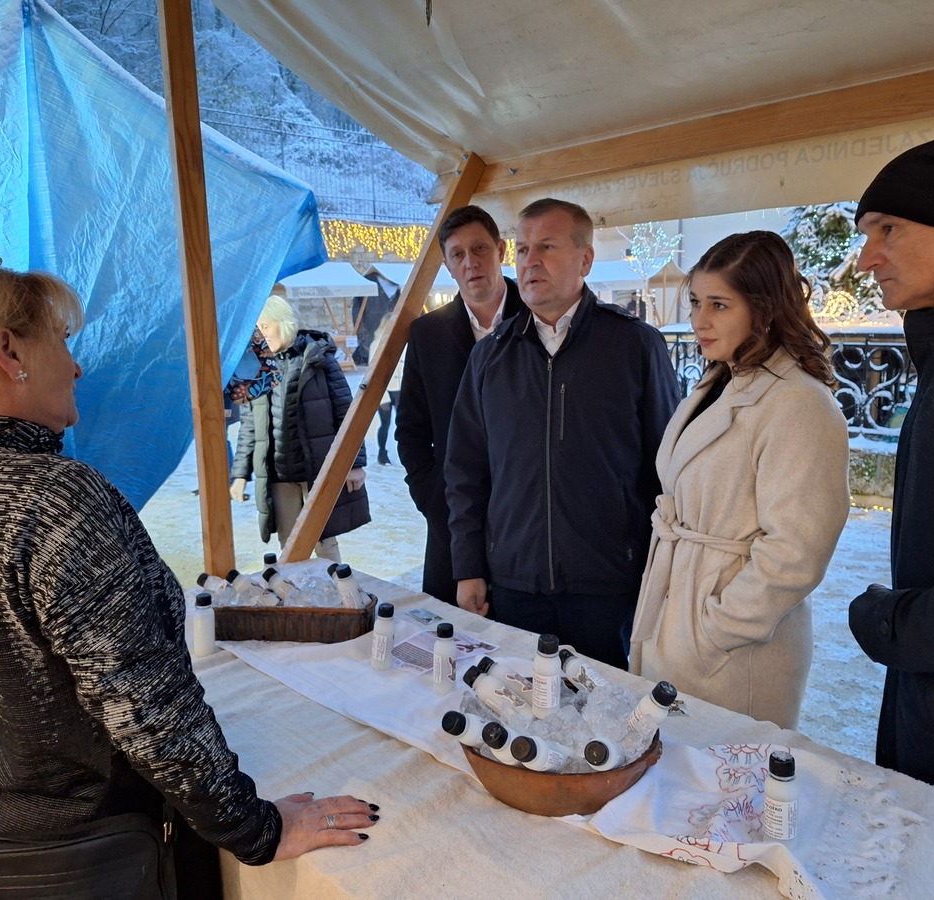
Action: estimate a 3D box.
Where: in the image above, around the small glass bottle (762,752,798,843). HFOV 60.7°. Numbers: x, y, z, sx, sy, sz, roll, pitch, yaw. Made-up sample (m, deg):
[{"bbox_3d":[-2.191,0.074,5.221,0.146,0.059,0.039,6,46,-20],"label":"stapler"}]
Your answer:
[{"bbox_3d":[0.394,0.442,1.001,0.041,0.124,0.041,3,11,23],"label":"small glass bottle"}]

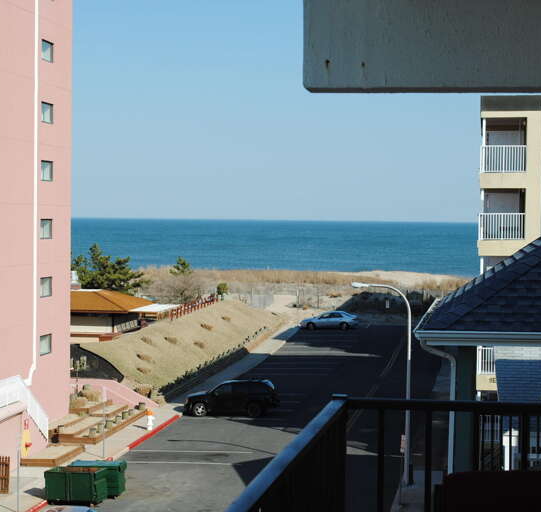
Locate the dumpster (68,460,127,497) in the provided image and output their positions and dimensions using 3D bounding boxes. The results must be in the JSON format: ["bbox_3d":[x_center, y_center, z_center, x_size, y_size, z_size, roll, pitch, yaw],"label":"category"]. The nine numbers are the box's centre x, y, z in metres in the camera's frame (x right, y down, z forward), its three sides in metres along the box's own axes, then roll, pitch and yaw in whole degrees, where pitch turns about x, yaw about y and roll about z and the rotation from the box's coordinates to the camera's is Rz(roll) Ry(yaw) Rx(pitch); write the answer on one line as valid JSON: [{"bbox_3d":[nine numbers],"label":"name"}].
[{"bbox_3d":[-6.512,8.372,50.600,1.900,1.180,1.100,1,2,8],"label":"dumpster"}]

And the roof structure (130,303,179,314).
[{"bbox_3d":[-7.808,3.611,91.000,2.200,0.400,6.500,1,2,8],"label":"roof structure"}]

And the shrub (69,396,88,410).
[{"bbox_3d":[-9.149,6.946,63.700,0.900,0.660,0.850,1,2,0],"label":"shrub"}]

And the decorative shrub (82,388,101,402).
[{"bbox_3d":[-8.742,6.899,66.200,0.880,0.620,0.850,1,2,0],"label":"decorative shrub"}]

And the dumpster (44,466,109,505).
[{"bbox_3d":[-7.104,8.368,48.900,1.900,1.150,1.150,1,2,8],"label":"dumpster"}]

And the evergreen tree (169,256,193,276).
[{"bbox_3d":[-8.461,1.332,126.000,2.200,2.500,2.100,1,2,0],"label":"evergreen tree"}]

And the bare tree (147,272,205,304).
[{"bbox_3d":[-8.222,2.740,116.000,4.800,2.900,4.400,1,2,0],"label":"bare tree"}]

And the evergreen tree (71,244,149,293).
[{"bbox_3d":[-12.931,2.270,106.000,6.300,6.100,5.800,1,2,0],"label":"evergreen tree"}]

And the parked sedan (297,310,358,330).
[{"bbox_3d":[4.716,5.329,110.300,4.680,1.430,1.800,1,2,6],"label":"parked sedan"}]

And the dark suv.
[{"bbox_3d":[-1.958,7.232,68.700,4.700,1.770,1.870,1,2,6],"label":"dark suv"}]

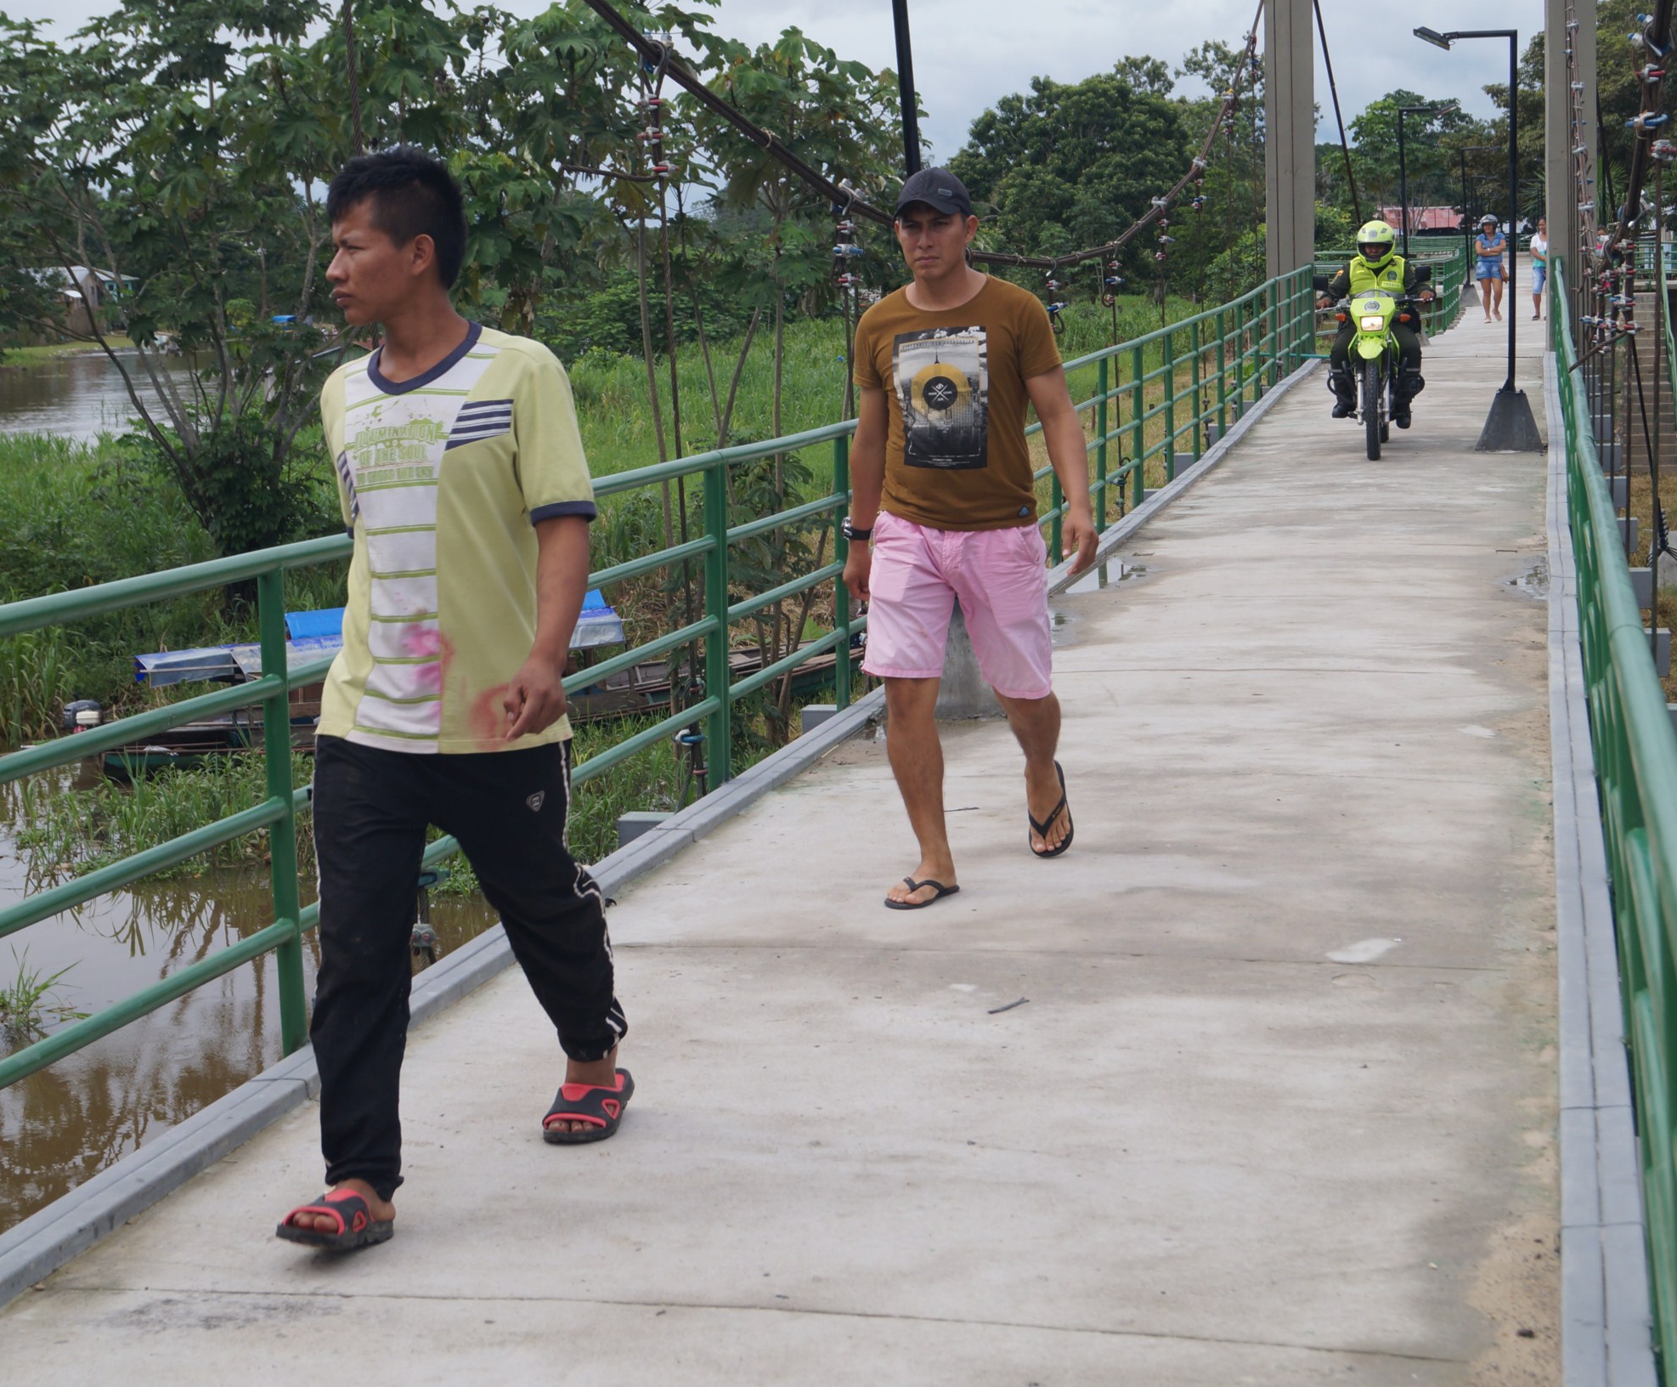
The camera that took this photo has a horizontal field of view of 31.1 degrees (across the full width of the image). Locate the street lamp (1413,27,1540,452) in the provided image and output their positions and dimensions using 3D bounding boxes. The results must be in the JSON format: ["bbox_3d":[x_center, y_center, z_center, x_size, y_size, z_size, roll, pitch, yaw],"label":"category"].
[{"bbox_3d":[4.447,-3.157,20.900,0.880,2.980,0.450,0,8,13],"label":"street lamp"}]

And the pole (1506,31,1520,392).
[{"bbox_3d":[4.575,-3.261,20.419,0.055,2.424,0.055,-2,9,0],"label":"pole"}]

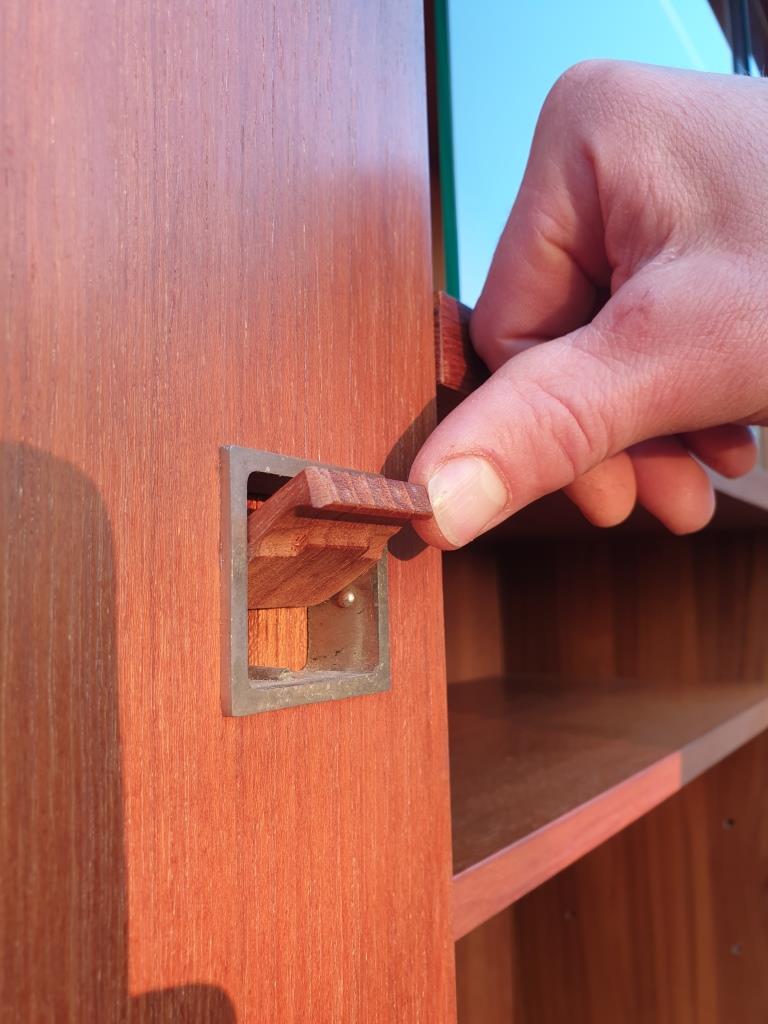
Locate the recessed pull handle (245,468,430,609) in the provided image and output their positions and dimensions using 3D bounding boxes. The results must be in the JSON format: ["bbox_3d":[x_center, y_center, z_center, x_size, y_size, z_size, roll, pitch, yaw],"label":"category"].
[{"bbox_3d":[-0.013,0.007,0.144,0.035,0.008,0.035,-37,-25,29],"label":"recessed pull handle"}]

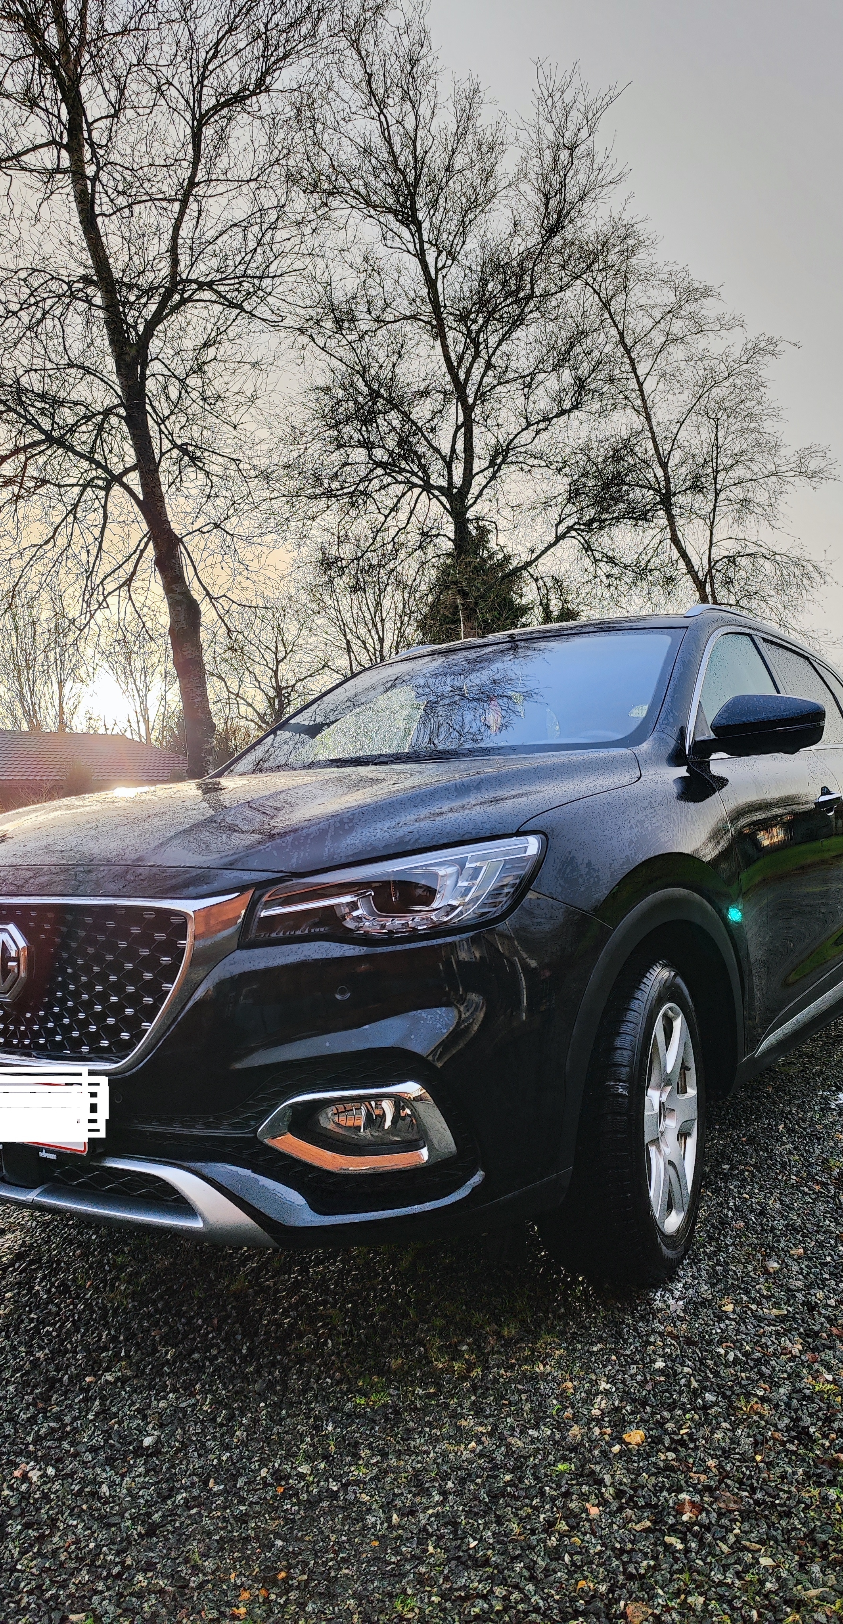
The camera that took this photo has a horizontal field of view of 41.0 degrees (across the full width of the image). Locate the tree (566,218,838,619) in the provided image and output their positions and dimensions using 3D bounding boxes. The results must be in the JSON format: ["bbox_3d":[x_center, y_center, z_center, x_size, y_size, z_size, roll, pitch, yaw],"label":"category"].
[{"bbox_3d":[5.359,-5.028,21.000,5.100,11.900,5.100,-4,-1,0],"label":"tree"}]

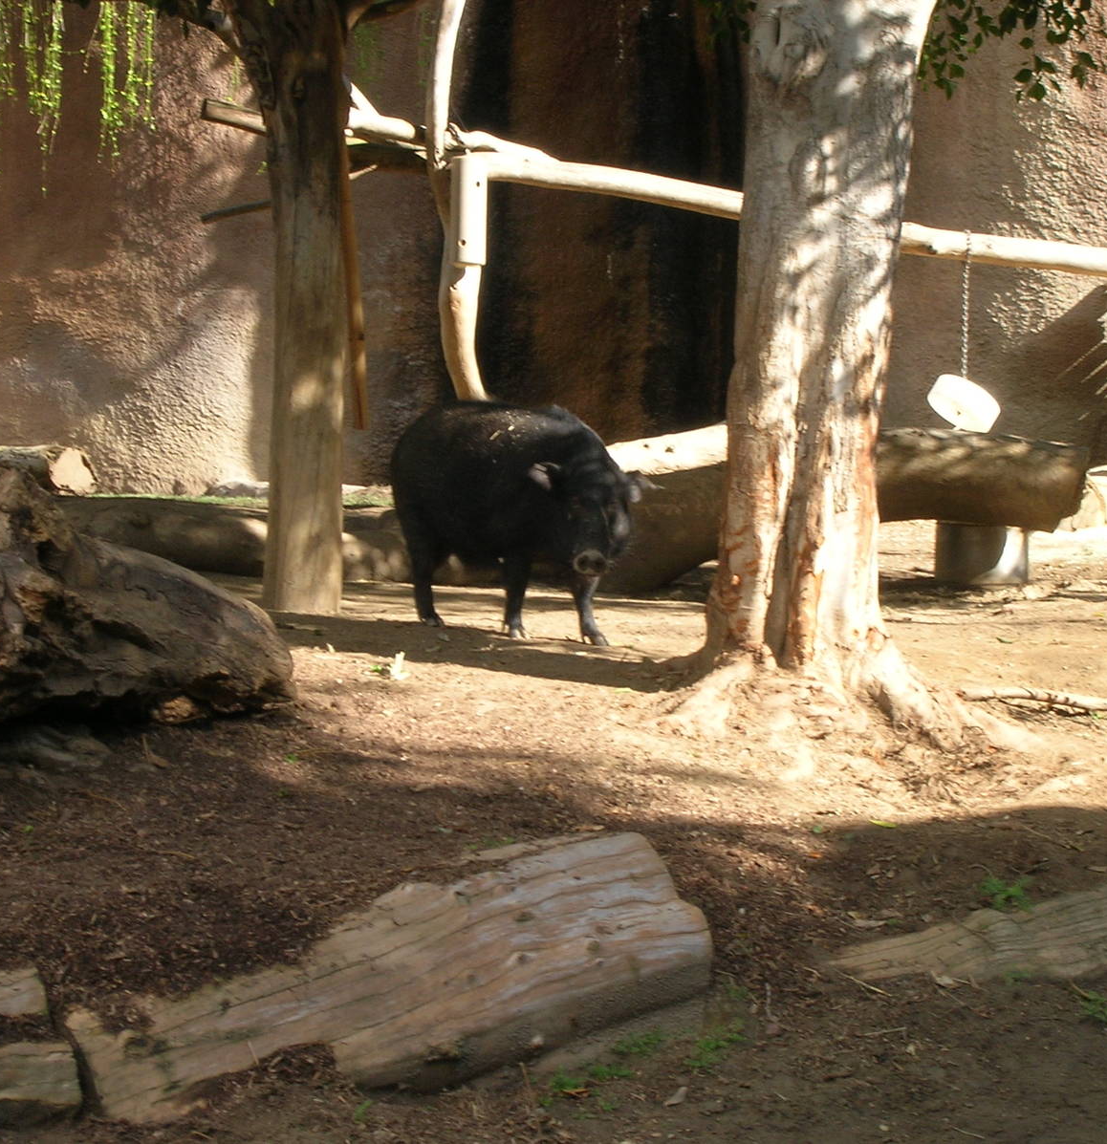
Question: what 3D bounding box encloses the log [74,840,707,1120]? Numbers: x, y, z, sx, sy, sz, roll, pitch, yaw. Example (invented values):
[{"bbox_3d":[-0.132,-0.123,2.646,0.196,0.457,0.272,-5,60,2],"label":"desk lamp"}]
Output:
[{"bbox_3d":[-0.299,0.747,8.250,0.400,0.280,1.500,5,7,36],"label":"log"}]

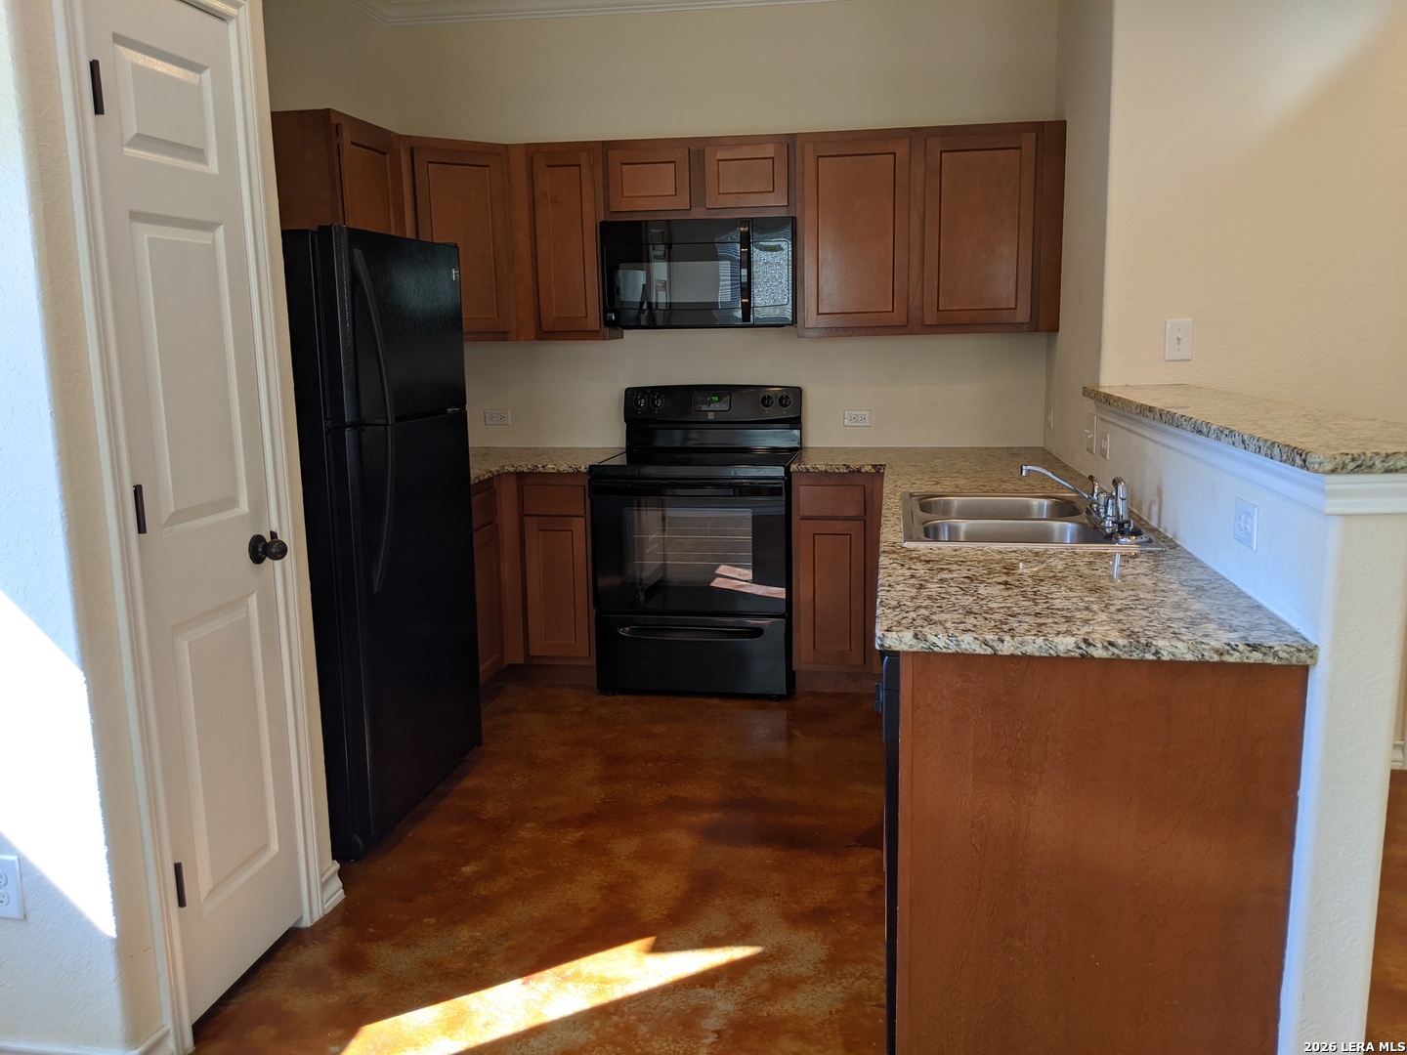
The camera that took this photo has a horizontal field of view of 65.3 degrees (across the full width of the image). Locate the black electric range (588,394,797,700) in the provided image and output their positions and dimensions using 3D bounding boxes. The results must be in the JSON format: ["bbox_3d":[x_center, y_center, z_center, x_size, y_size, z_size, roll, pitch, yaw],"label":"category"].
[{"bbox_3d":[-0.004,0.030,4.471,0.757,1.187,0.705,1,10,10],"label":"black electric range"}]

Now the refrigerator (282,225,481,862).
[{"bbox_3d":[-1.137,0.012,3.232,0.795,1.680,0.750,1,10,11],"label":"refrigerator"}]

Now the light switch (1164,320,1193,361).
[{"bbox_3d":[1.419,-0.557,3.270,0.077,0.122,0.018,1,10,10],"label":"light switch"}]

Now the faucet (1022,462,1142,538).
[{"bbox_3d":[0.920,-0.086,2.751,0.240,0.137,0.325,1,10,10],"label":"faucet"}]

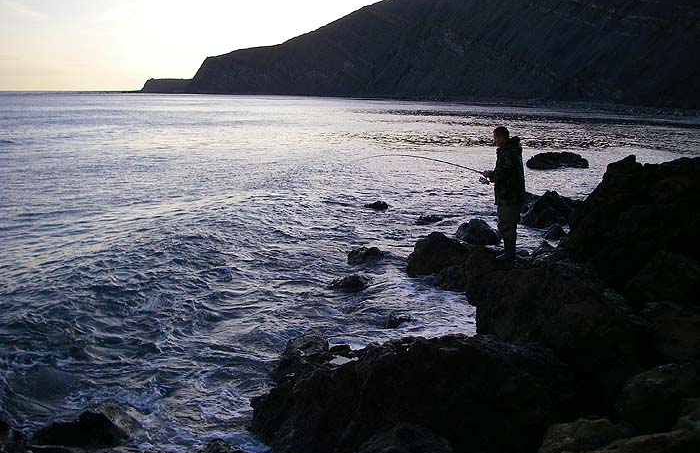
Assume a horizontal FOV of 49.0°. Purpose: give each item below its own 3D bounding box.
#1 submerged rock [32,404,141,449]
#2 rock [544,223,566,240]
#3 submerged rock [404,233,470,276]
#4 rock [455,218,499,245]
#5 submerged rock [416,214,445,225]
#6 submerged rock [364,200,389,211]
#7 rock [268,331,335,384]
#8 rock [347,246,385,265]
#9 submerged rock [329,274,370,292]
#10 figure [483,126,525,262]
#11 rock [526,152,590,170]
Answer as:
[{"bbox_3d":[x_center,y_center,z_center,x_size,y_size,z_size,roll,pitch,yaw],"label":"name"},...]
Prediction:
[{"bbox_3d":[-2.360,1.760,6.830,0.880,0.250,0.520,-4,11,-20],"label":"submerged rock"},{"bbox_3d":[4.274,0.089,15.942,0.451,0.307,0.406,3,10,15],"label":"rock"},{"bbox_3d":[1.507,0.422,13.055,1.082,0.651,0.920,1,10,7],"label":"submerged rock"},{"bbox_3d":[2.602,0.063,15.655,0.926,0.458,0.787,2,10,9],"label":"rock"},{"bbox_3d":[1.860,-0.162,17.743,0.644,0.179,0.451,1,10,6],"label":"submerged rock"},{"bbox_3d":[0.686,-0.555,19.880,0.621,0.212,0.466,0,10,2],"label":"submerged rock"},{"bbox_3d":[-0.532,1.353,8.235,0.686,0.484,0.583,-1,10,-4],"label":"rock"},{"bbox_3d":[0.287,0.503,13.752,0.663,0.250,0.497,0,10,1],"label":"rock"},{"bbox_3d":[-0.023,0.860,11.871,0.619,0.198,0.495,0,10,0],"label":"submerged rock"},{"bbox_3d":[2.038,-0.420,10.166,0.580,1.780,0.520,2,10,12],"label":"figure"},{"bbox_3d":[8.291,-2.649,30.660,2.410,0.607,1.687,3,10,15],"label":"rock"}]

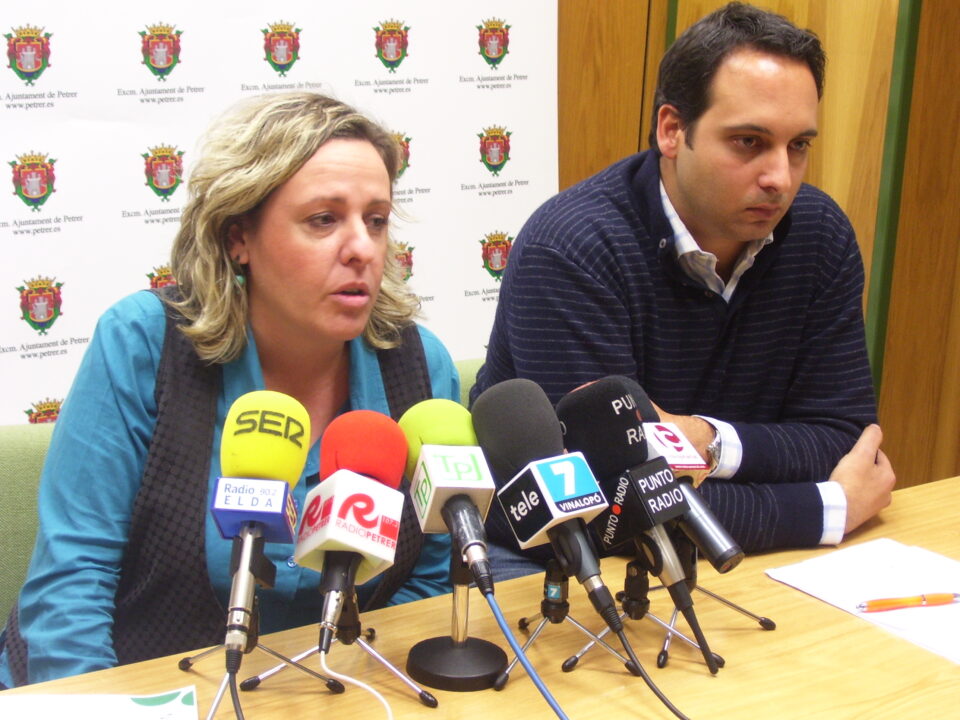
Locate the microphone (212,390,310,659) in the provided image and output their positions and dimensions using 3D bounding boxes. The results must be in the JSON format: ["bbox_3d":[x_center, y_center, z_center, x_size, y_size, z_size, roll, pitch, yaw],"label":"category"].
[{"bbox_3d":[-0.194,0.142,1.663,0.079,0.244,0.079,3,-30,6],"label":"microphone"}]

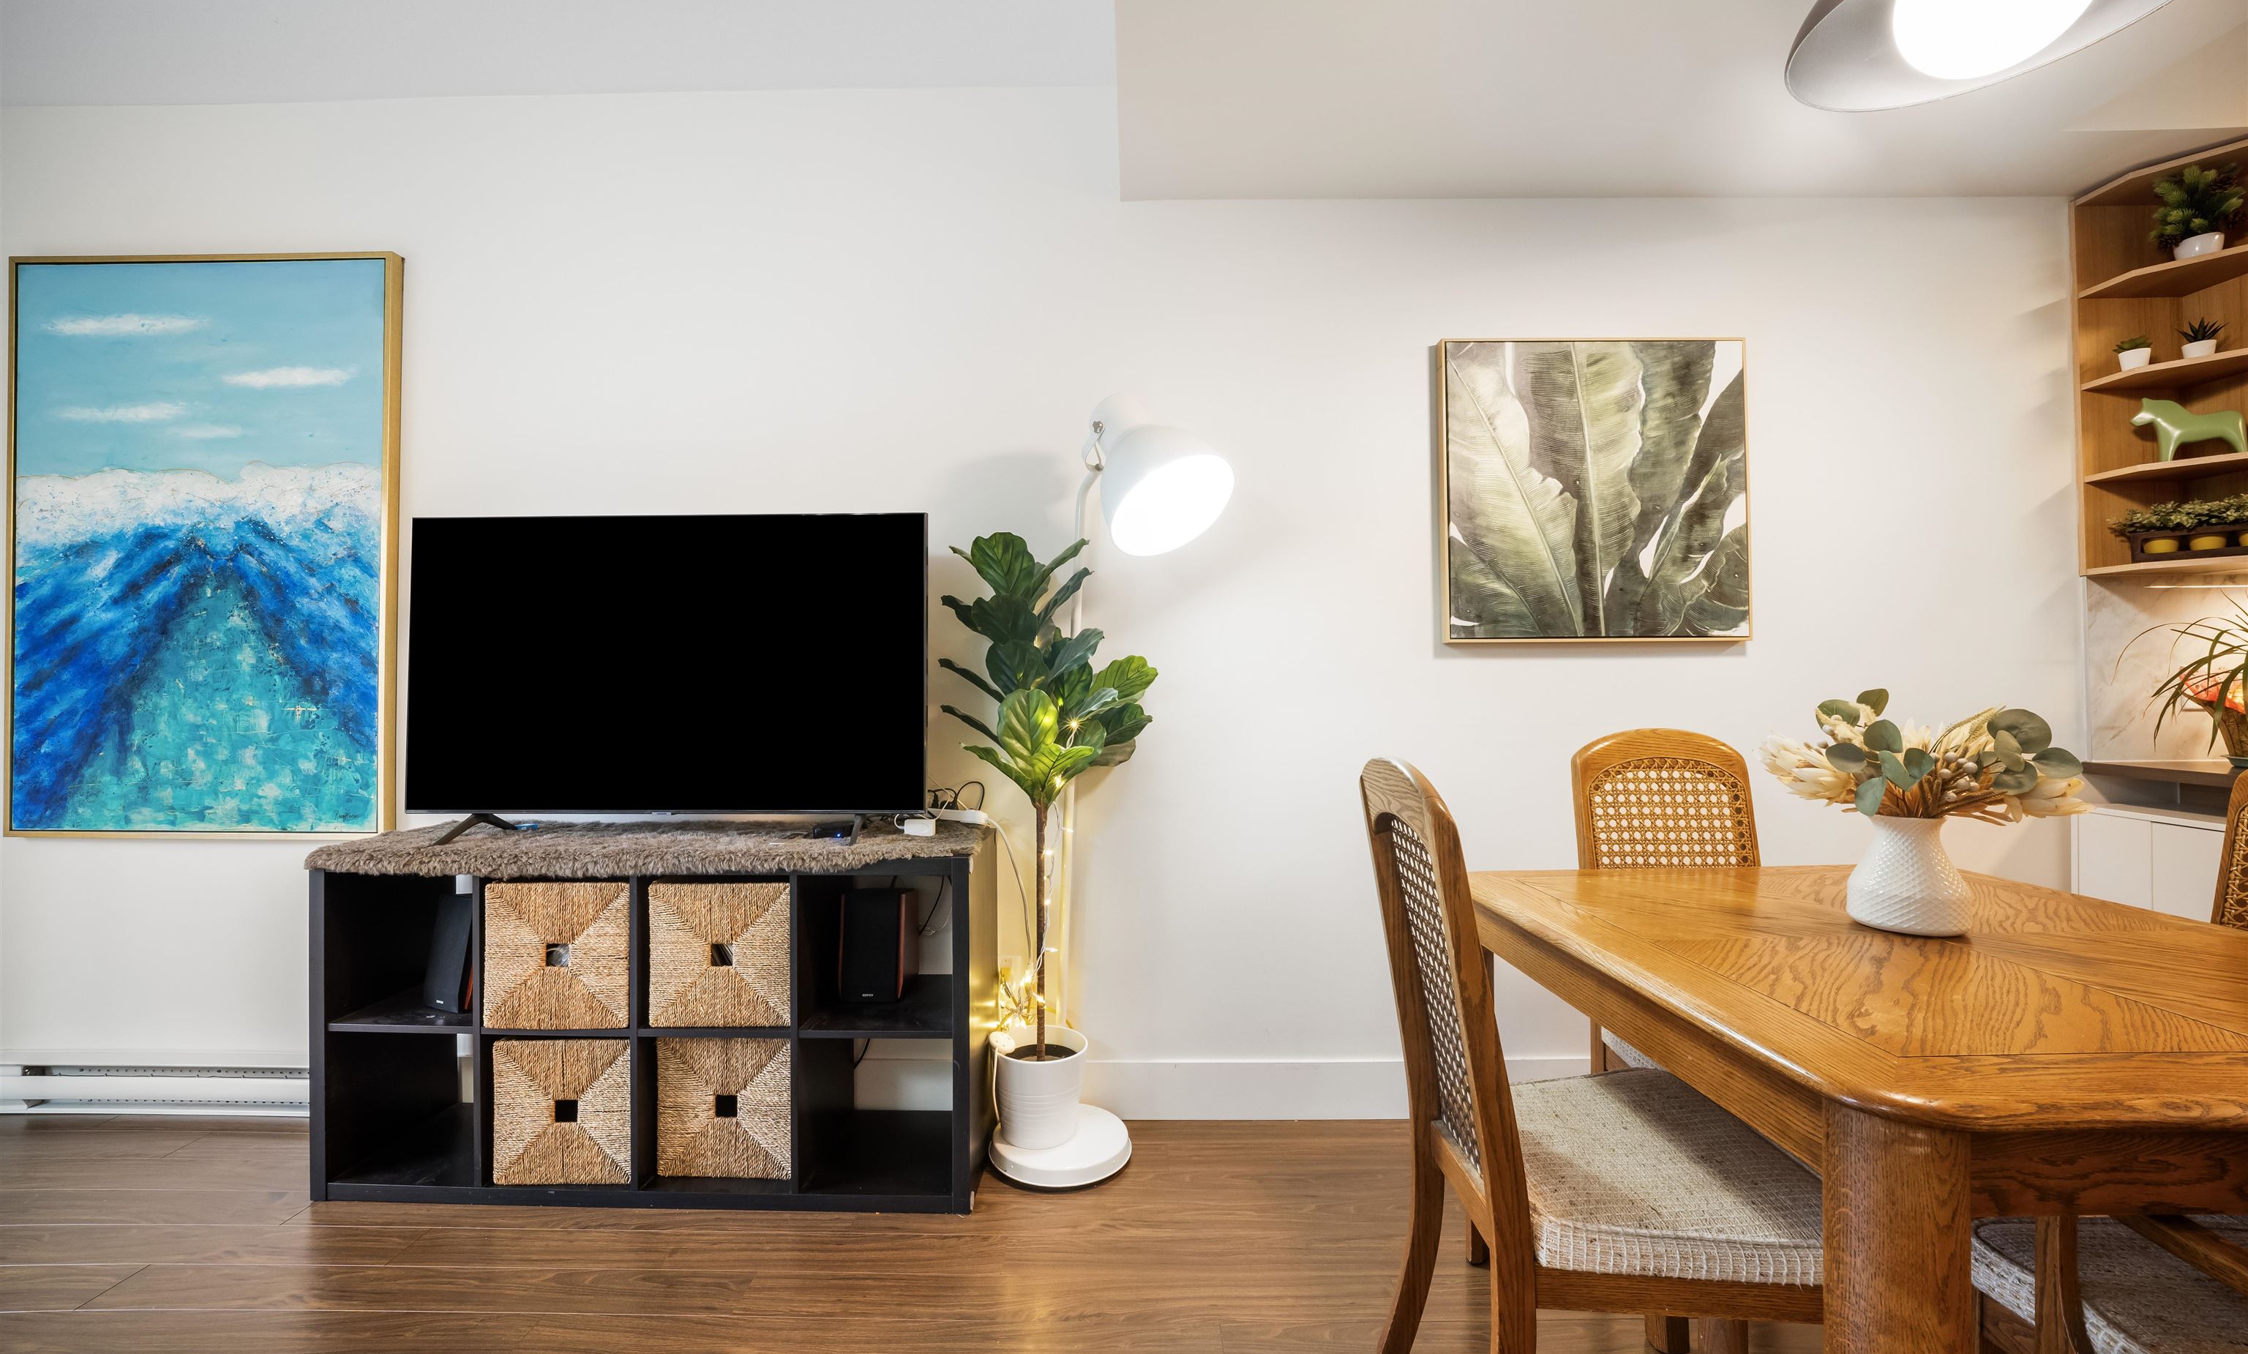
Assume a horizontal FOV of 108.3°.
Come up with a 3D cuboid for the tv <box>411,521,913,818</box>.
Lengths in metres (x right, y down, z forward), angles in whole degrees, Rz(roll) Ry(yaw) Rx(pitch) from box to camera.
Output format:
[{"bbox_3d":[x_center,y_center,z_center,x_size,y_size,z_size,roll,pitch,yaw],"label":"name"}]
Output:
[{"bbox_3d":[-1.088,-0.035,1.935,1.235,0.710,0.065,0,0,1],"label":"tv"}]

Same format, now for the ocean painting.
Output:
[{"bbox_3d":[-2.445,-0.343,2.165,1.010,1.530,0.040,0,0,1],"label":"ocean painting"}]

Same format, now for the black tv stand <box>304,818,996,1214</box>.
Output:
[{"bbox_3d":[-1.062,0.775,1.973,1.470,0.780,0.390,0,0,2],"label":"black tv stand"}]

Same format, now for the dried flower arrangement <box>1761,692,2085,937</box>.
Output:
[{"bbox_3d":[1.310,0.215,1.350,0.430,0.390,0.370,0,0,0],"label":"dried flower arrangement"}]

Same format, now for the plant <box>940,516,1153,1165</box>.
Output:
[{"bbox_3d":[-0.186,0.390,1.950,0.510,1.470,0.430,0,0,0],"label":"plant"}]

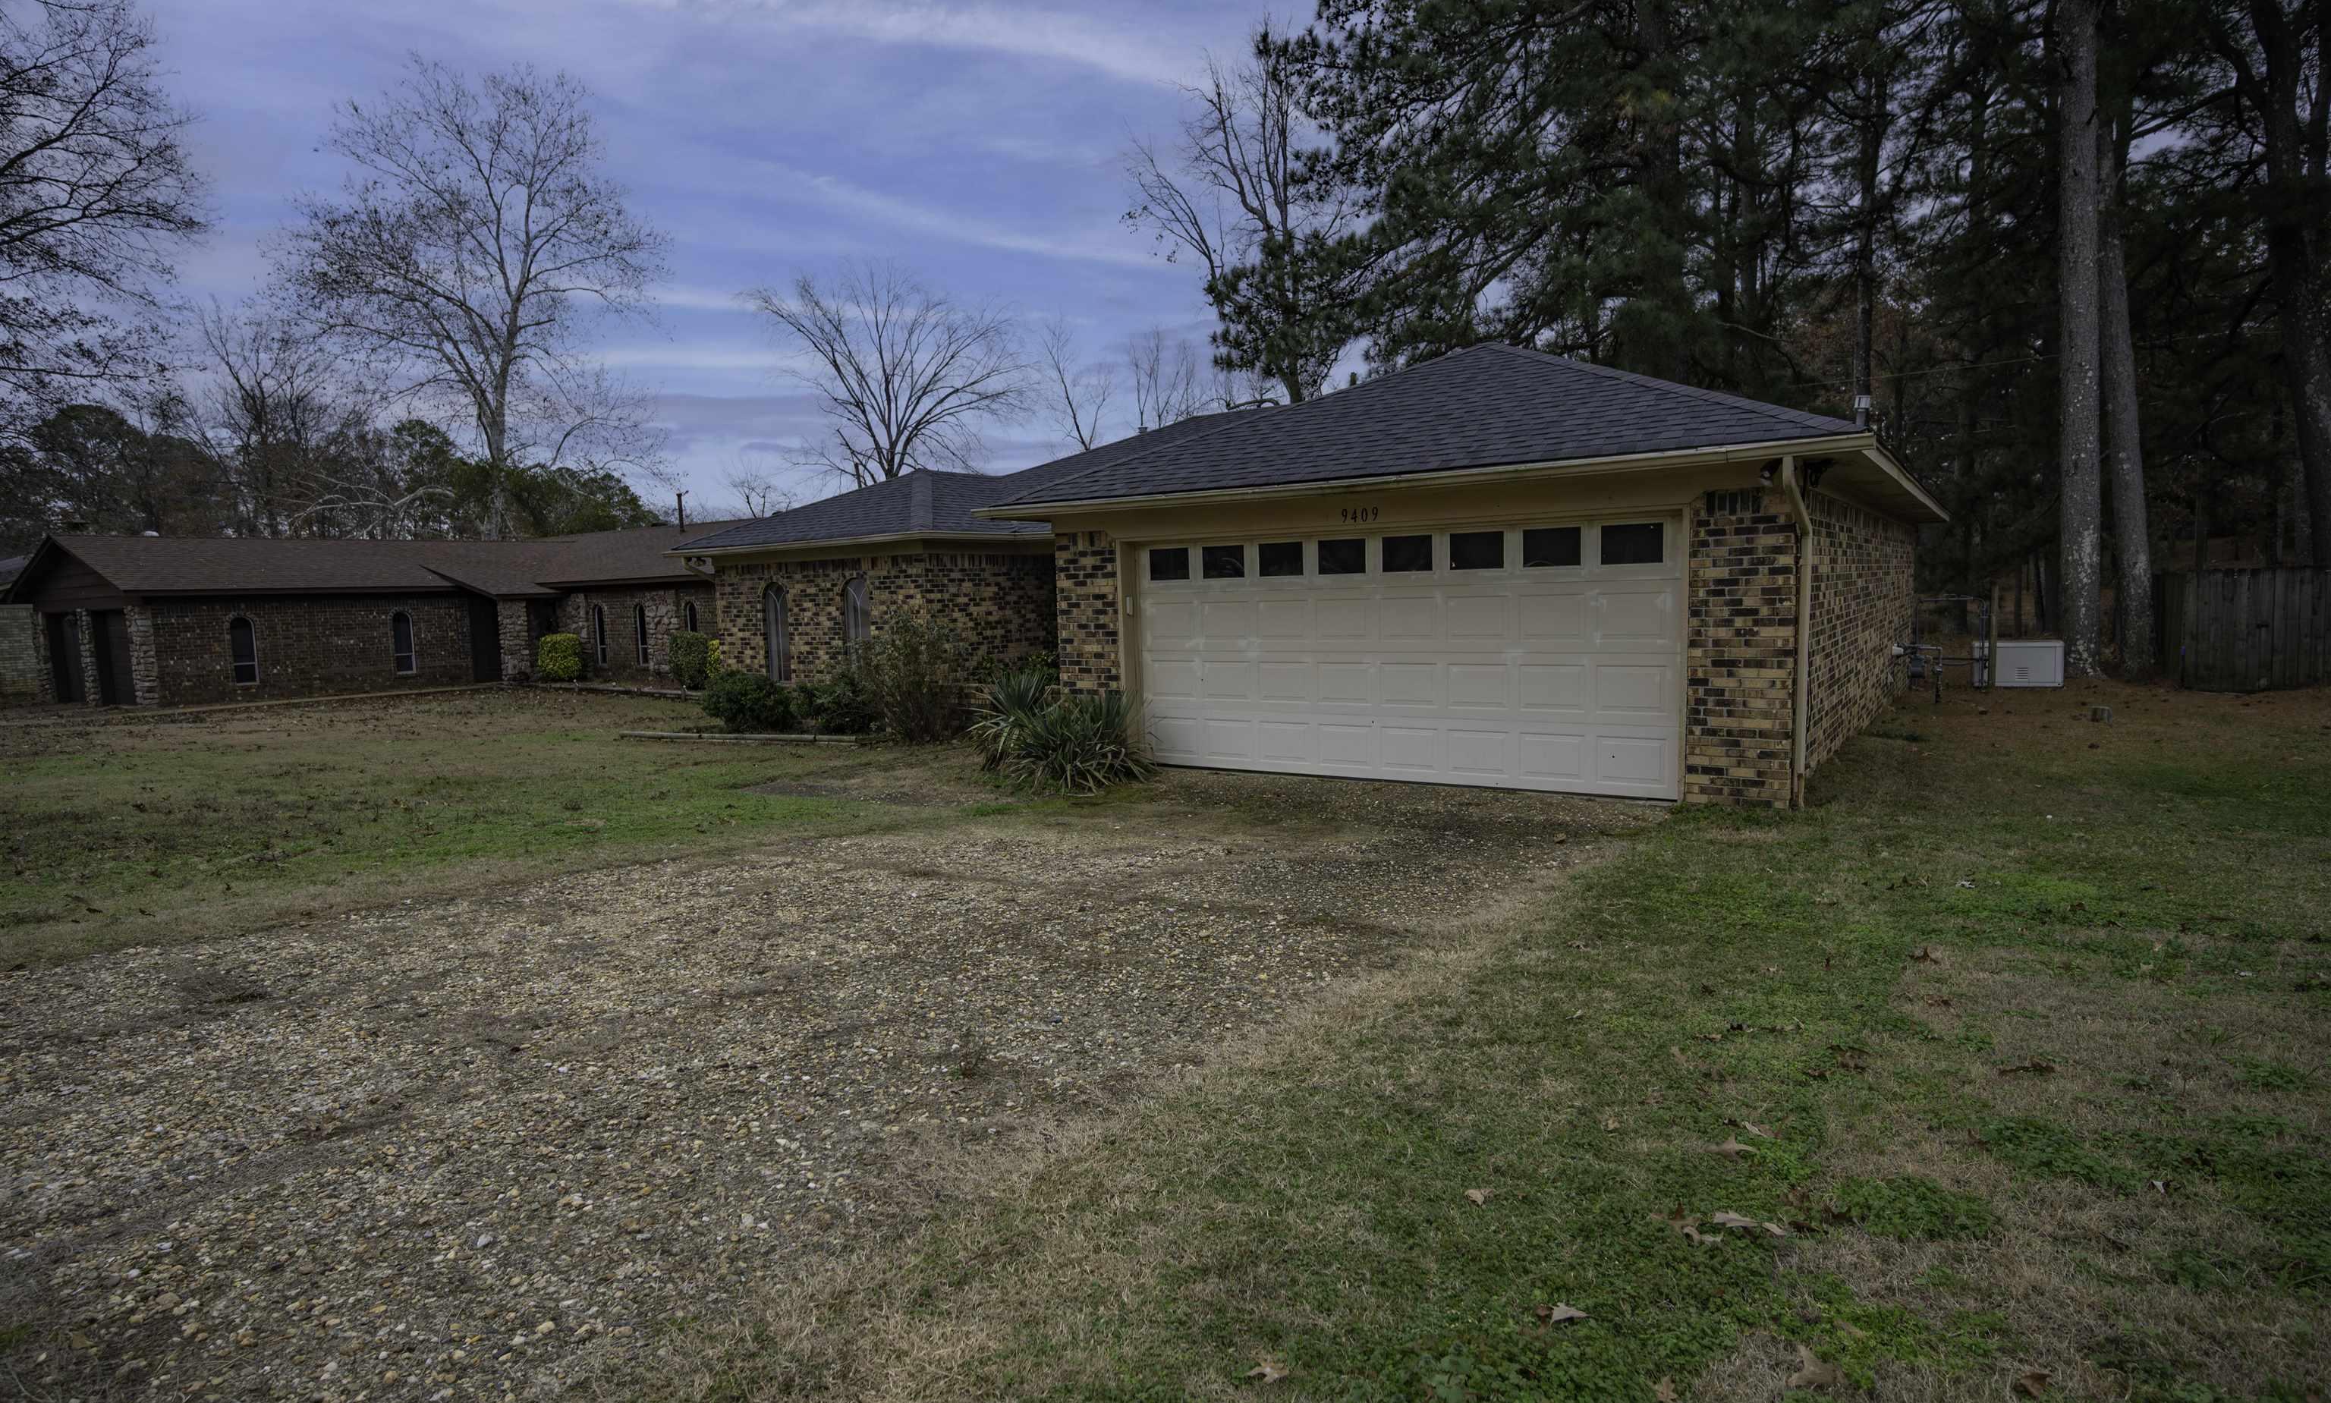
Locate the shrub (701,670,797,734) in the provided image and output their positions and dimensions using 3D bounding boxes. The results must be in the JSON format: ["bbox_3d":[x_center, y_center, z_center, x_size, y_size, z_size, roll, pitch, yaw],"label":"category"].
[{"bbox_3d":[-5.872,0.013,16.400,1.350,0.920,1.250,2,7,35],"label":"shrub"}]

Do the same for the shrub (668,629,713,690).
[{"bbox_3d":[-10.834,-0.957,26.600,1.050,1.420,1.050,2,7,35],"label":"shrub"}]

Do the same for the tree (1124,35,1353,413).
[{"bbox_3d":[2.533,-10.832,35.289,7.800,18.254,7.800,2,7,35],"label":"tree"}]

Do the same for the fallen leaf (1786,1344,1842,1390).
[{"bbox_3d":[1.405,1.443,2.524,0.125,0.030,0.105,-2,6,0],"label":"fallen leaf"}]

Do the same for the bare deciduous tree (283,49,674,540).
[{"bbox_3d":[-27.094,-13.297,46.061,15.716,23.289,15.716,2,7,35],"label":"bare deciduous tree"}]

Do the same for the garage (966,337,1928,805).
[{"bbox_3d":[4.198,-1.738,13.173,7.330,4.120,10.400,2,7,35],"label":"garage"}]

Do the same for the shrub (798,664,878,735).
[{"bbox_3d":[-4.462,-0.037,15.900,1.100,0.970,1.100,2,7,35],"label":"shrub"}]

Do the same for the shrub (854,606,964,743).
[{"bbox_3d":[-3.272,-0.329,15.000,1.400,1.680,1.350,-2,6,0],"label":"shrub"}]

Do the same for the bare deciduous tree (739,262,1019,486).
[{"bbox_3d":[-8.363,-7.054,34.619,8.367,11.736,8.367,2,7,35],"label":"bare deciduous tree"}]

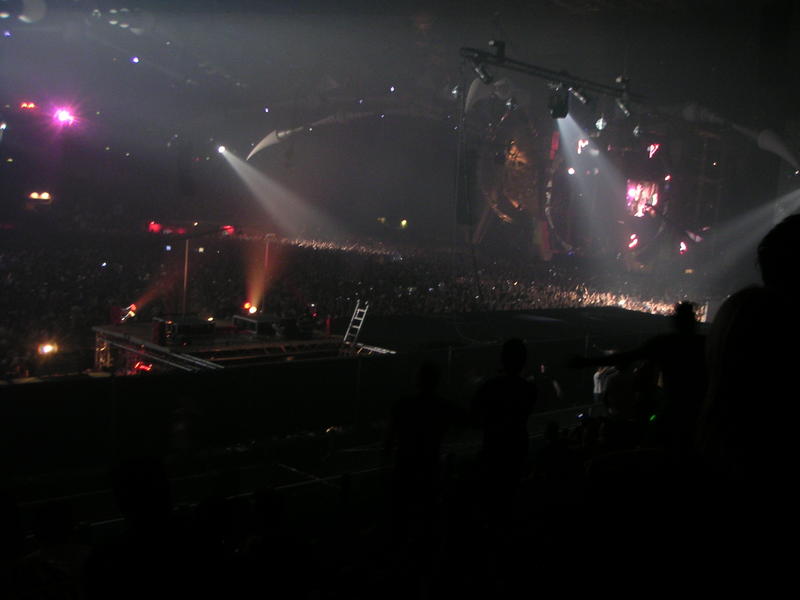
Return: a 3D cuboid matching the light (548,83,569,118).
[{"bbox_3d":[4.484,-5.651,25.000,0.600,0.920,0.600,7,7,37],"label":"light"}]

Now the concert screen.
[{"bbox_3d":[17.120,-7.095,62.000,2.500,2.650,0.300,6,7,30],"label":"concert screen"}]

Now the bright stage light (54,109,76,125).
[{"bbox_3d":[-15.281,-8.358,40.000,0.850,0.750,0.600,-1,7,-30],"label":"bright stage light"}]

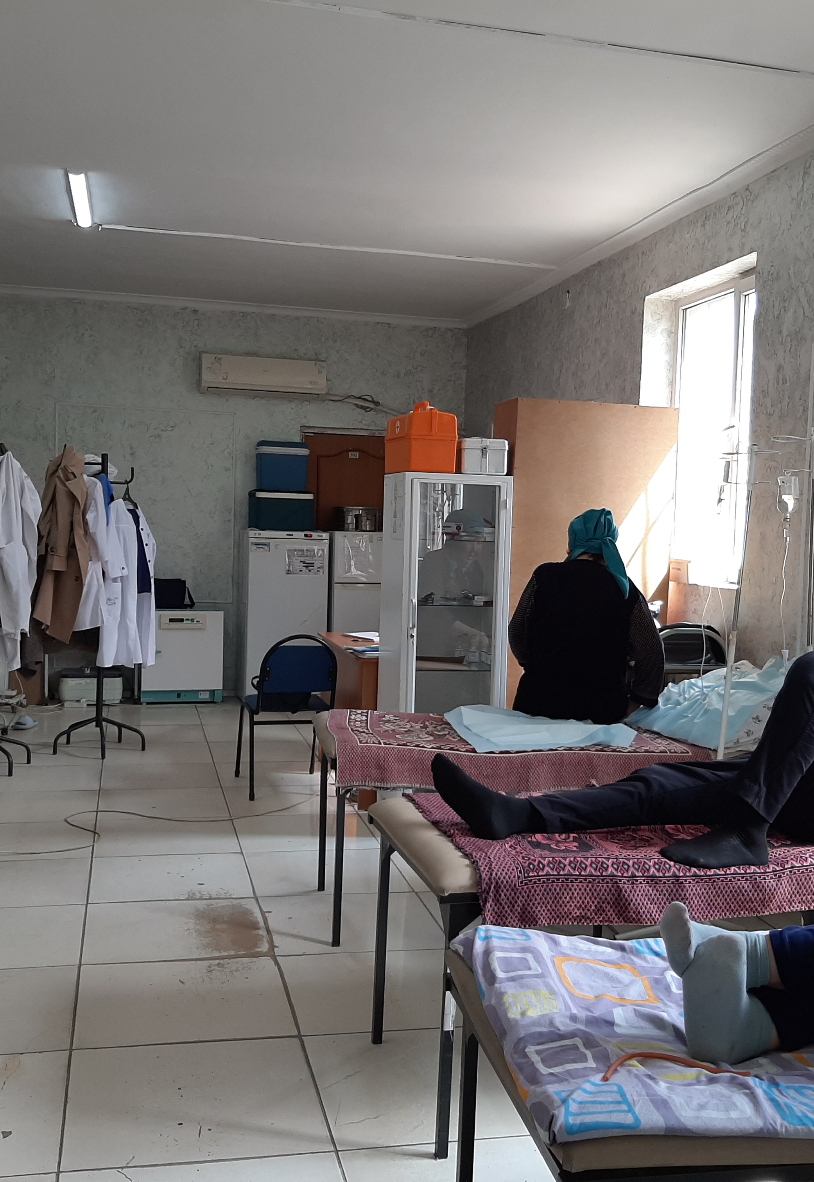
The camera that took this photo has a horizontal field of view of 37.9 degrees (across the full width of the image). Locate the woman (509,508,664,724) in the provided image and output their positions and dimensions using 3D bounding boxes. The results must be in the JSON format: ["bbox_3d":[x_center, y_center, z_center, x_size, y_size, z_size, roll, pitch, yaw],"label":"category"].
[{"bbox_3d":[0.715,0.339,4.872,0.570,1.320,0.600,1,3,-3],"label":"woman"}]

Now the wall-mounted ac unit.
[{"bbox_3d":[-1.064,-1.577,8.812,0.910,0.290,0.210,1,4,-13],"label":"wall-mounted ac unit"}]

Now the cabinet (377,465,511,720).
[{"bbox_3d":[0.165,0.273,5.557,0.505,1.620,0.380,1,3,-16],"label":"cabinet"}]

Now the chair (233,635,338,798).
[{"bbox_3d":[-0.628,0.616,6.166,0.460,0.820,0.560,1,3,-17],"label":"chair"}]

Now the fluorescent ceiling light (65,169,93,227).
[{"bbox_3d":[-1.680,-2.015,6.095,0.110,0.075,1.100,1,3,-13],"label":"fluorescent ceiling light"}]

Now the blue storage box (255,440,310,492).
[{"bbox_3d":[-0.922,-0.893,8.645,0.375,0.335,0.250,1,4,-13],"label":"blue storage box"}]

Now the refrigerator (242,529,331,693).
[{"bbox_3d":[-0.912,0.216,8.745,0.590,1.310,0.600,1,4,-13],"label":"refrigerator"}]

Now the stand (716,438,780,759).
[{"bbox_3d":[1.062,0.376,3.957,0.440,1.710,0.440,1,4,-13],"label":"stand"}]

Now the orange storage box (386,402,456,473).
[{"bbox_3d":[0.065,-0.693,5.499,0.225,0.310,0.385,1,3,-17],"label":"orange storage box"}]

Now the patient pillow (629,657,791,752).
[{"bbox_3d":[1.259,0.410,4.561,0.520,0.240,0.650,1,4,-13],"label":"patient pillow"}]

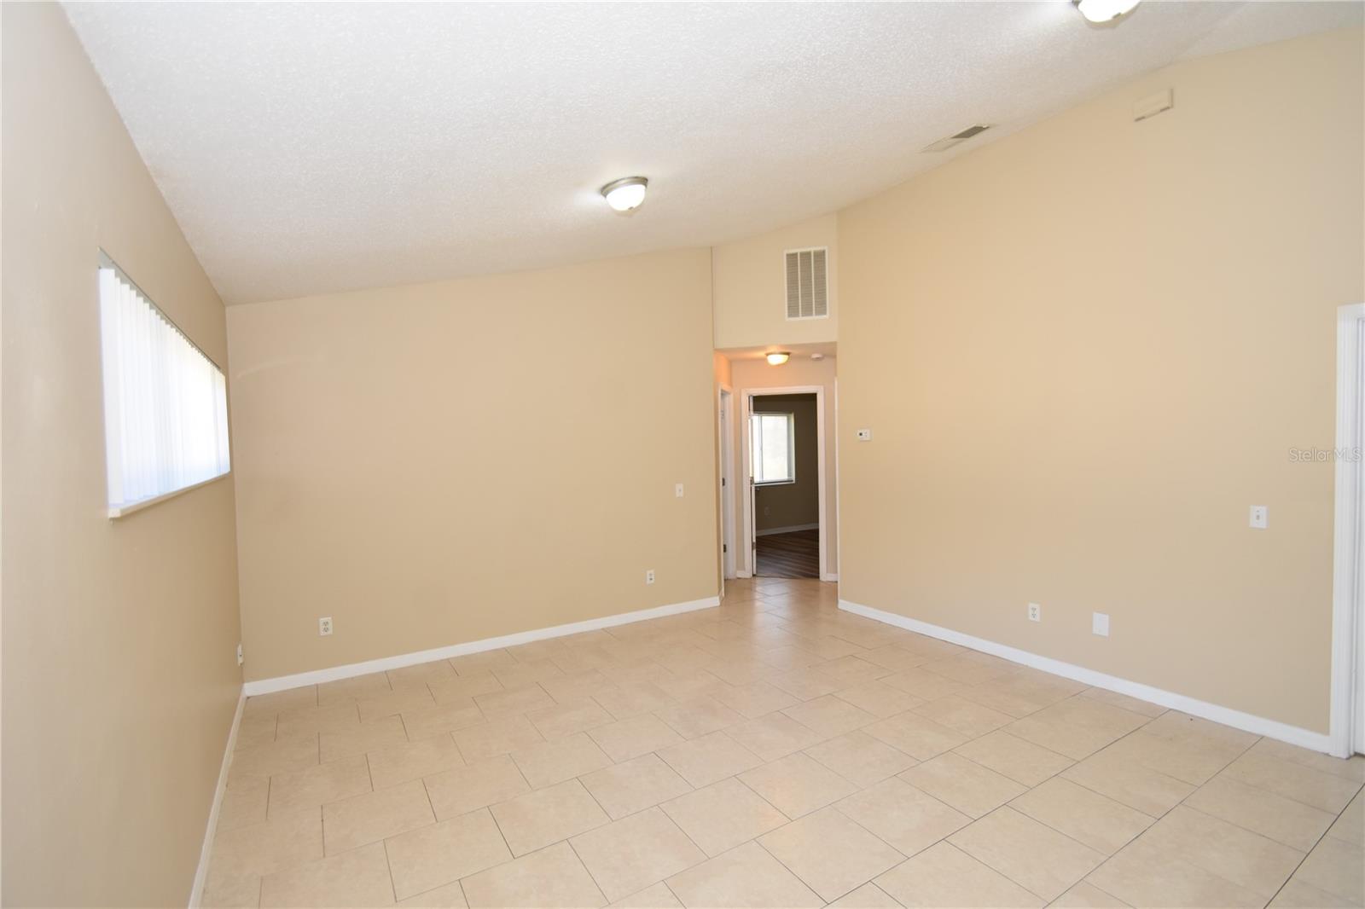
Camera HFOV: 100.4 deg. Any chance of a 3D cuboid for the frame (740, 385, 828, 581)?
[{"bbox_3d":[1.127,0.328,6.304,0.885,2.105,0.120,-1,2,14],"label":"frame"}]

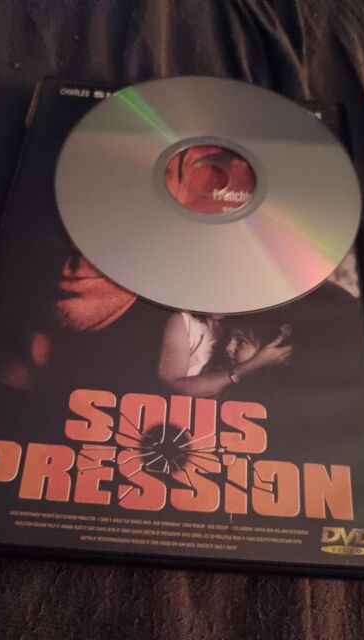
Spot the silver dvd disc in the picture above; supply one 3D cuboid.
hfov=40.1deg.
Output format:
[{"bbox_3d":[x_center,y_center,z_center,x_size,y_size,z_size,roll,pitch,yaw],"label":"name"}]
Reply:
[{"bbox_3d":[0.011,-0.056,0.197,0.120,0.001,0.120,2,63,-4],"label":"silver dvd disc"}]

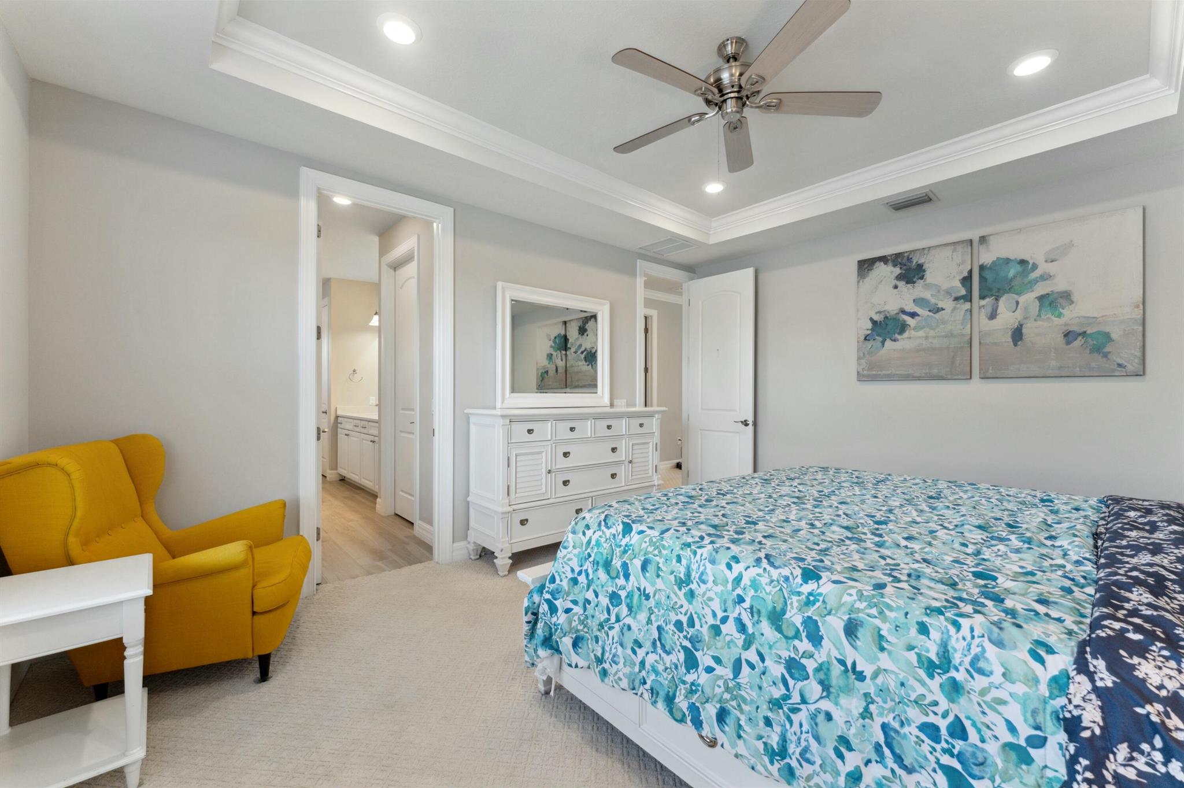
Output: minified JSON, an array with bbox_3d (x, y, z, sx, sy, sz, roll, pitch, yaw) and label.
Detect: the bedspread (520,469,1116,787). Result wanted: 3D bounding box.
[{"bbox_3d":[1.041,0.749,1.980,2.150,0.600,1.610,0,0,-40],"label":"bedspread"}]

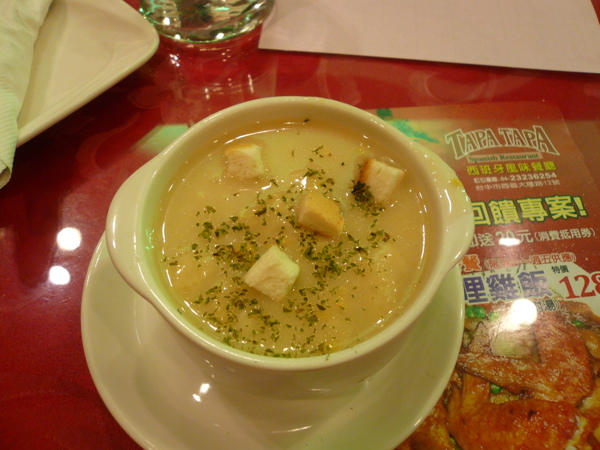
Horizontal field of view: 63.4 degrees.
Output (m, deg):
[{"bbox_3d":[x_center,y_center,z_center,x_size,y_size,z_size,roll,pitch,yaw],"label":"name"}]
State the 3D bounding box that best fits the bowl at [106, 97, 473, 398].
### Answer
[{"bbox_3d":[-0.003,0.011,0.192,0.125,0.060,0.108,-4,59,-2],"label":"bowl"}]

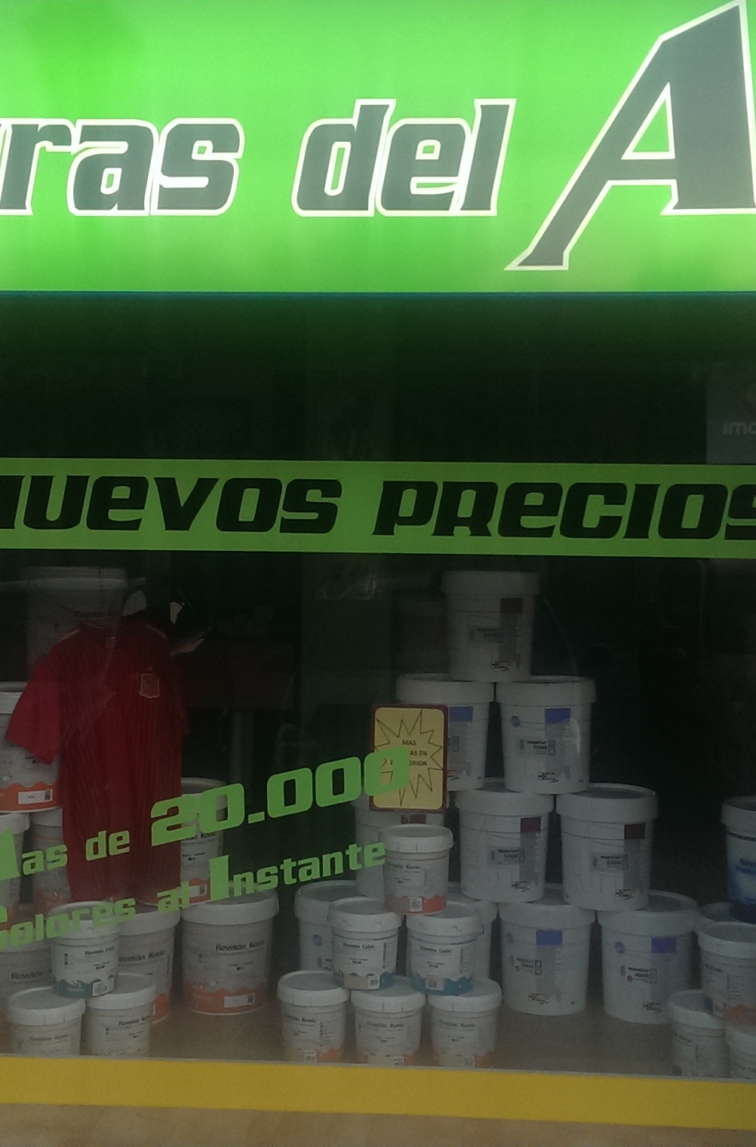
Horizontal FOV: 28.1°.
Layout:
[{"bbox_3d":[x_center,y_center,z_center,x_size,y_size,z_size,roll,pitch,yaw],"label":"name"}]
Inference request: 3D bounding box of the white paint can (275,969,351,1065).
[{"bbox_3d":[-0.171,1.188,4.011,0.195,0.202,0.195,1,2,-2],"label":"white paint can"}]

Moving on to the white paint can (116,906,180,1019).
[{"bbox_3d":[-0.708,1.103,4.314,0.288,0.310,0.288,1,1,0],"label":"white paint can"}]

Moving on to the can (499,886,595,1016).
[{"bbox_3d":[0.498,1.109,4.454,0.290,0.319,0.290,1,1,10],"label":"can"}]

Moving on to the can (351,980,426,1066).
[{"bbox_3d":[0.028,1.176,3.929,0.191,0.199,0.191,1,1,0],"label":"can"}]

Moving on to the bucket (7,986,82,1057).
[{"bbox_3d":[-0.844,1.185,3.850,0.195,0.202,0.195,0,2,-12],"label":"bucket"}]

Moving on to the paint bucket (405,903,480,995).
[{"bbox_3d":[0.174,0.994,3.998,0.194,0.205,0.194,1,2,0],"label":"paint bucket"}]

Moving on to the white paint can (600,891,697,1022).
[{"bbox_3d":[0.782,1.114,4.385,0.290,0.319,0.290,1,1,13],"label":"white paint can"}]

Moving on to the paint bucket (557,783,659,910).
[{"bbox_3d":[0.673,0.806,4.436,0.293,0.321,0.293,1,2,9],"label":"paint bucket"}]

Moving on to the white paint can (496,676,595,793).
[{"bbox_3d":[0.495,0.472,4.440,0.290,0.319,0.290,1,1,9],"label":"white paint can"}]

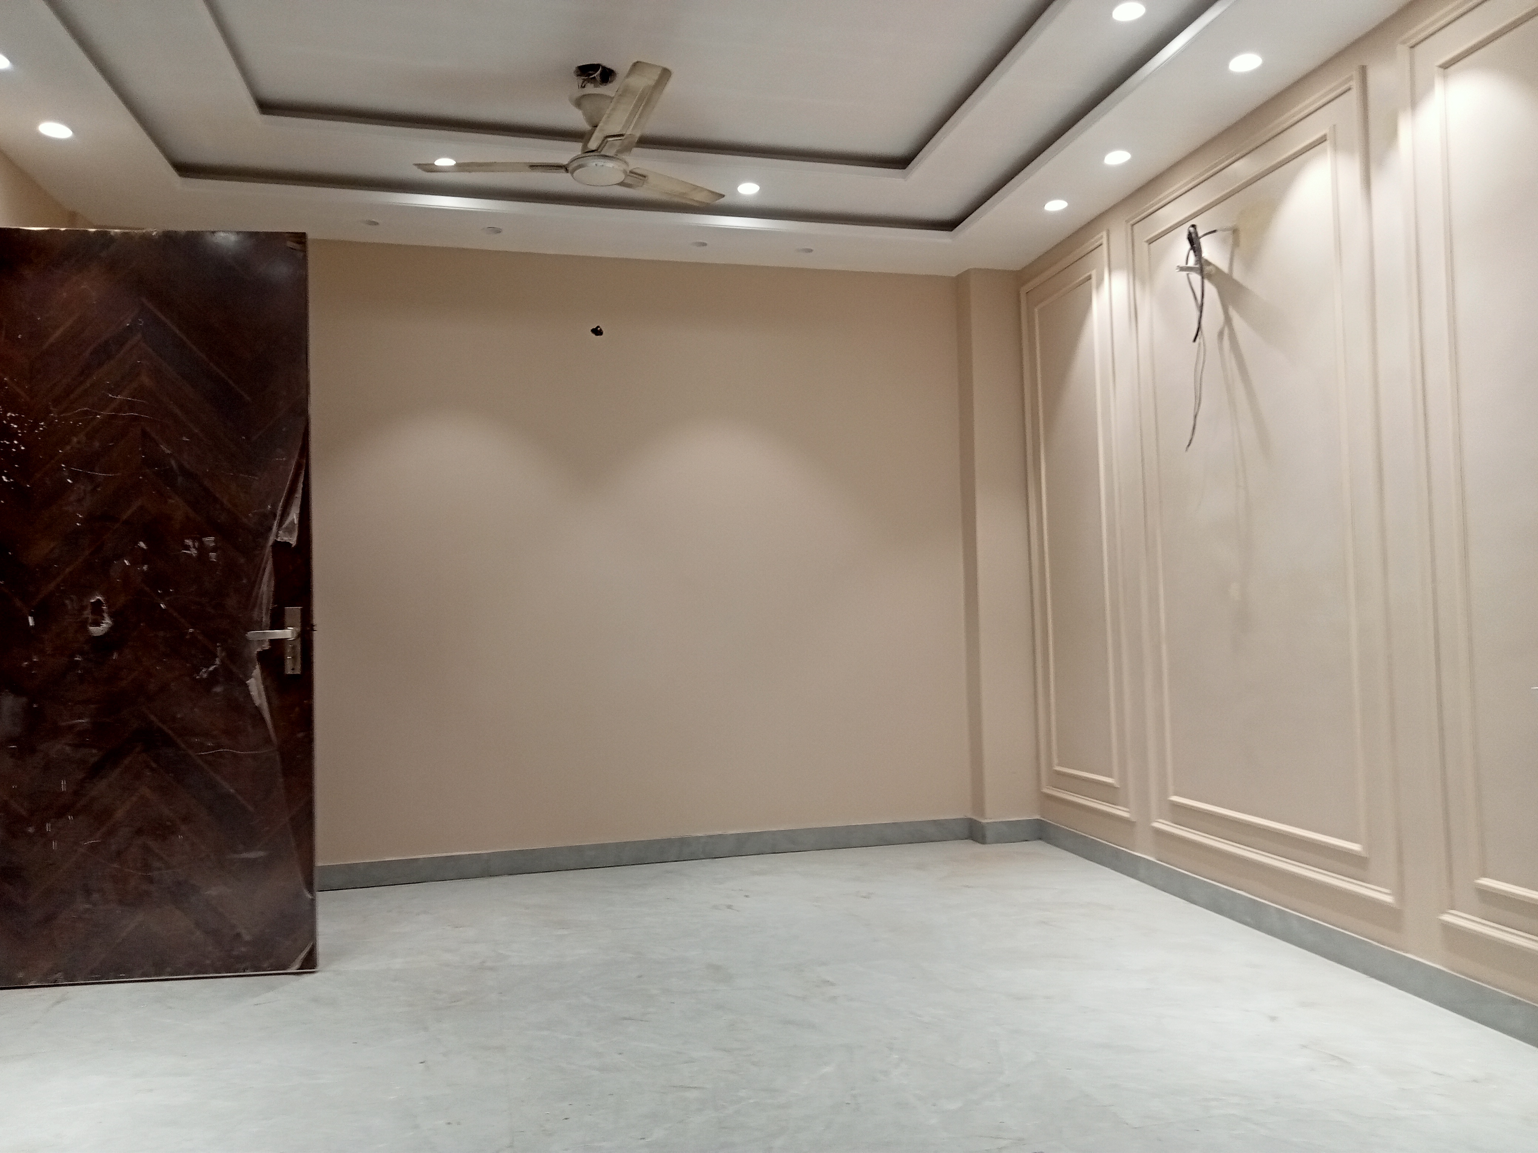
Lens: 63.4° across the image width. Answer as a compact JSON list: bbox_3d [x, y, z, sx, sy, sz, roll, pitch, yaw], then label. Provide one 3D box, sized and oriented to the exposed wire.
[{"bbox_3d":[1.365,-0.757,3.937,0.100,0.700,0.100,-1,-2,-12],"label":"exposed wire"}]

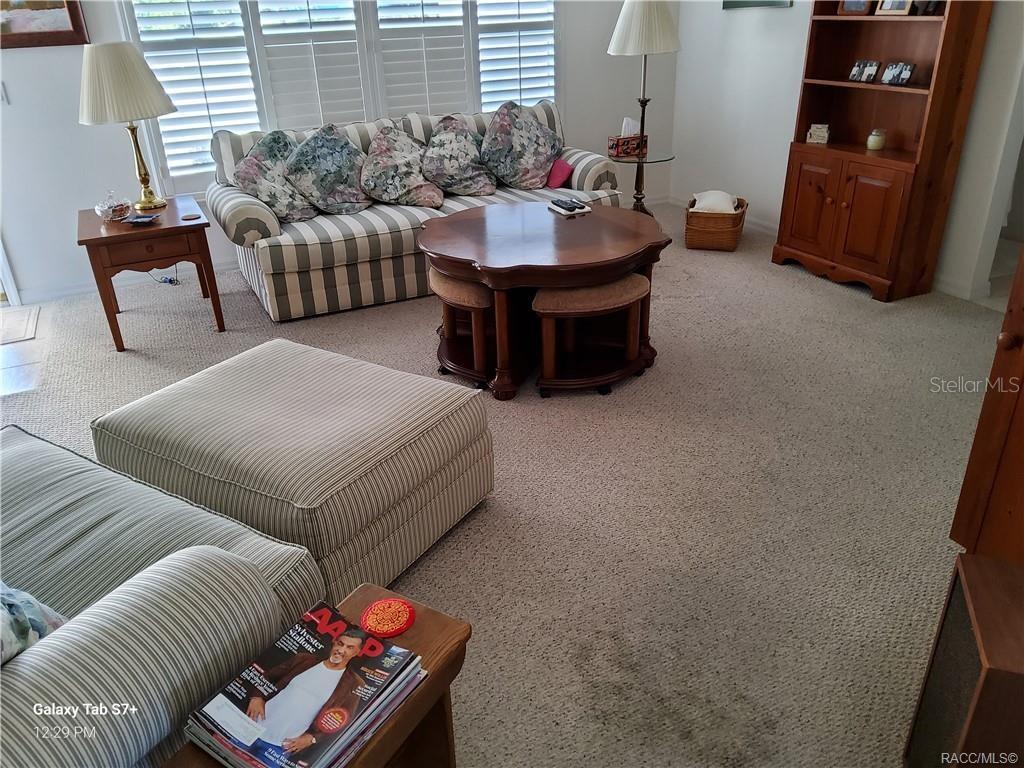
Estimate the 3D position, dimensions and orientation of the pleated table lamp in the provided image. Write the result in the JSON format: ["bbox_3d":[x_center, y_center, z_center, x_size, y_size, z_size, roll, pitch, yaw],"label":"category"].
[{"bbox_3d":[-1.973,-1.330,3.986,0.460,0.797,0.460,-14,29,-23],"label":"pleated table lamp"}]

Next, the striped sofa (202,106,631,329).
[{"bbox_3d":[-0.519,-1.079,4.489,2.262,0.877,1.029,-13,28,-21],"label":"striped sofa"}]

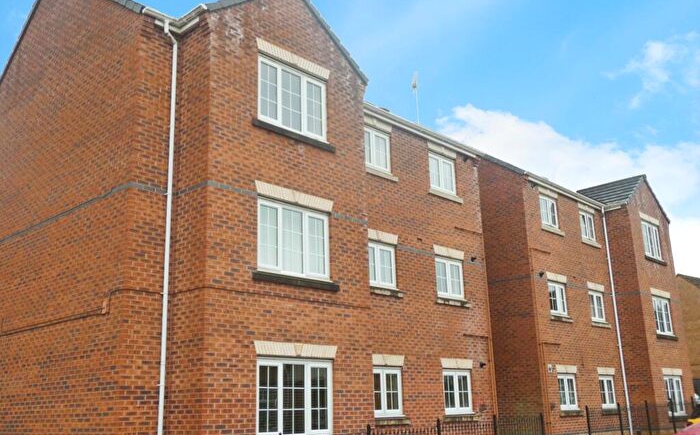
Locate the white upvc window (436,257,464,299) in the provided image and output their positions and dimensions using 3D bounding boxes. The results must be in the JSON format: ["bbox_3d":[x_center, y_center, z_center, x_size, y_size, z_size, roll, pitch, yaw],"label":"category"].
[{"bbox_3d":[2.441,1.488,17.308,0.120,0.941,1.110,-16,-21,41],"label":"white upvc window"}]

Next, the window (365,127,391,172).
[{"bbox_3d":[0.575,-1.569,16.185,0.120,0.941,1.110,-16,-21,41],"label":"window"}]

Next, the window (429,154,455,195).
[{"bbox_3d":[2.368,-1.114,18.024,0.120,0.941,1.110,-16,-21,41],"label":"window"}]

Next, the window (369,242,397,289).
[{"bbox_3d":[0.649,1.033,15.469,0.120,0.941,1.110,-16,-21,41],"label":"window"}]

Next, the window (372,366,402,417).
[{"bbox_3d":[0.722,3.635,14.754,0.120,0.941,1.110,-16,-21,41],"label":"window"}]

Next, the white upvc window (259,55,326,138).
[{"bbox_3d":[-1.060,-2.180,13.215,0.120,1.250,1.729,-16,-21,41],"label":"white upvc window"}]

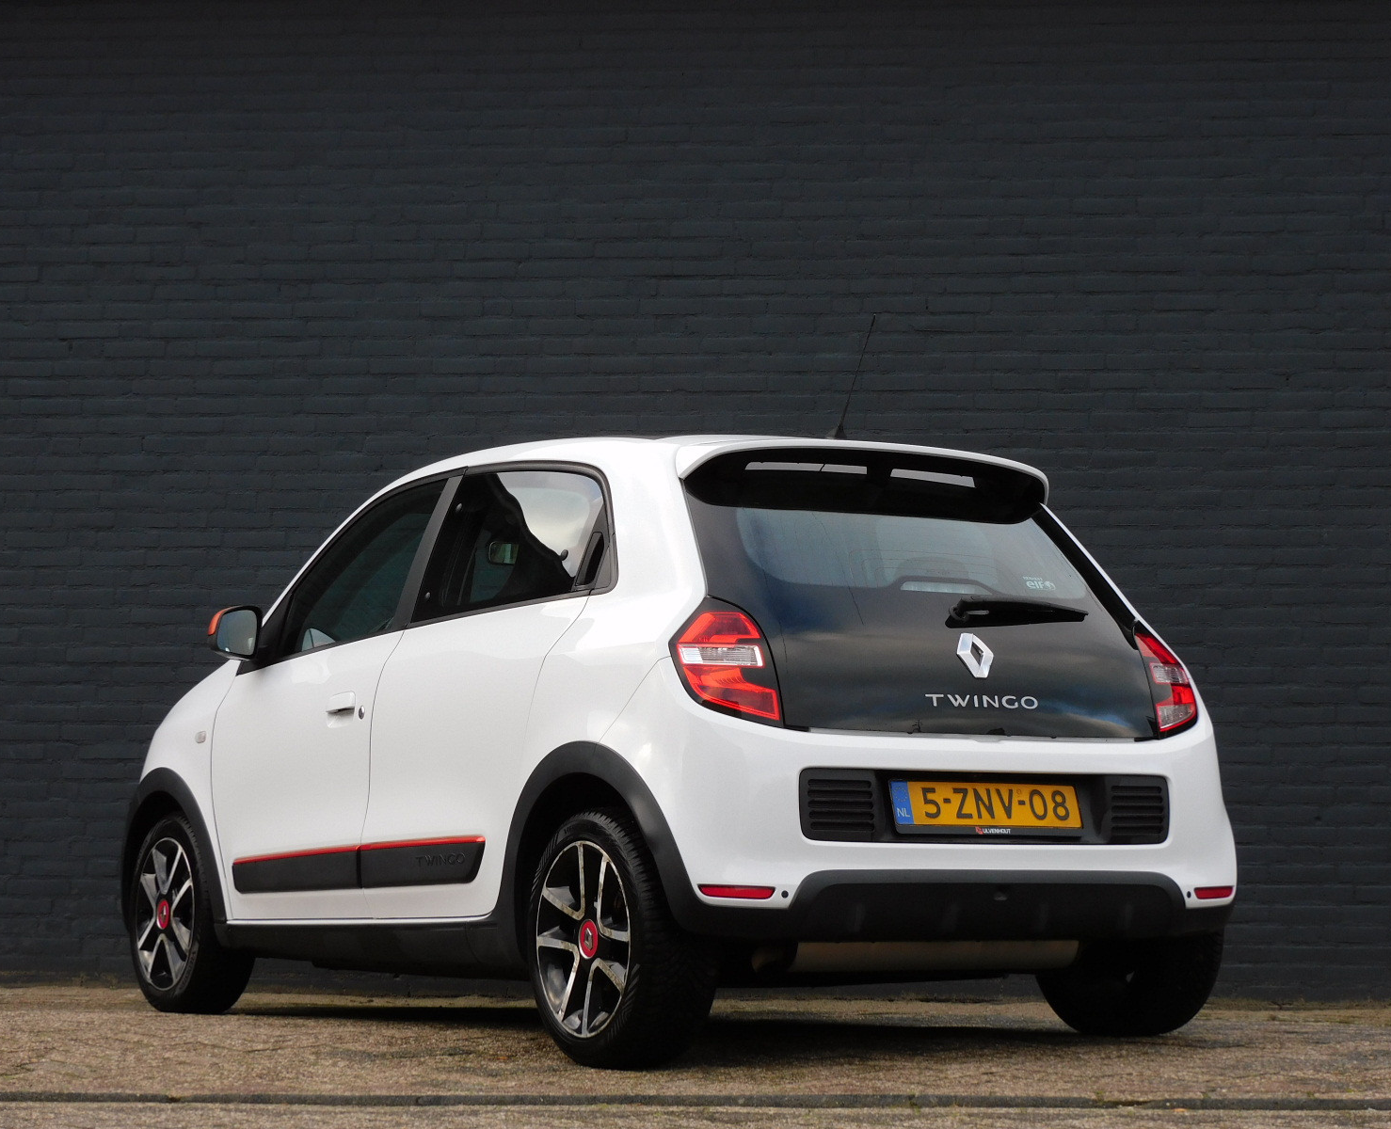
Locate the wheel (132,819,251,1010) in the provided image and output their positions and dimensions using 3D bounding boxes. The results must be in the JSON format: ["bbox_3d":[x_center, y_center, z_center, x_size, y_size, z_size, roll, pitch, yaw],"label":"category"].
[{"bbox_3d":[-1.456,1.013,10.109,0.180,0.590,0.590,3,-5,-31],"label":"wheel"}]

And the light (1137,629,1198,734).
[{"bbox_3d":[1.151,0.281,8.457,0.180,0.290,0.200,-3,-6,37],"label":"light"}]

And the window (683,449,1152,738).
[{"bbox_3d":[0.559,0.067,8.231,1.160,0.740,0.150,3,-41,-31],"label":"window"}]

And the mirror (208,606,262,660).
[{"bbox_3d":[-1.284,0.194,9.657,0.170,0.142,0.100,3,-5,-31],"label":"mirror"}]

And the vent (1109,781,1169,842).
[{"bbox_3d":[1.033,0.581,8.200,0.190,0.158,0.040,4,-10,-36],"label":"vent"}]

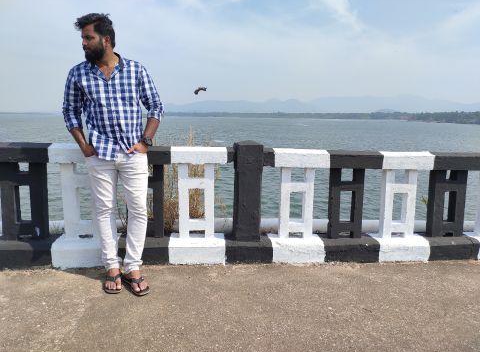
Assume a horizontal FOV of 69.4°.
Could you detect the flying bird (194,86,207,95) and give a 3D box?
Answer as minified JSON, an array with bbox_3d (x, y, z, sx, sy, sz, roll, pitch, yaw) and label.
[{"bbox_3d":[-2.827,-6.165,25.000,0.850,0.450,0.500,8,12,36],"label":"flying bird"}]

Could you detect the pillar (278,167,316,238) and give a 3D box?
[{"bbox_3d":[0.465,0.211,2.880,0.265,0.600,0.100,0,10,-6],"label":"pillar"}]

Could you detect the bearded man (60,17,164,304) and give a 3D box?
[{"bbox_3d":[-0.807,-0.140,2.281,0.620,1.740,0.450,-1,10,-12],"label":"bearded man"}]

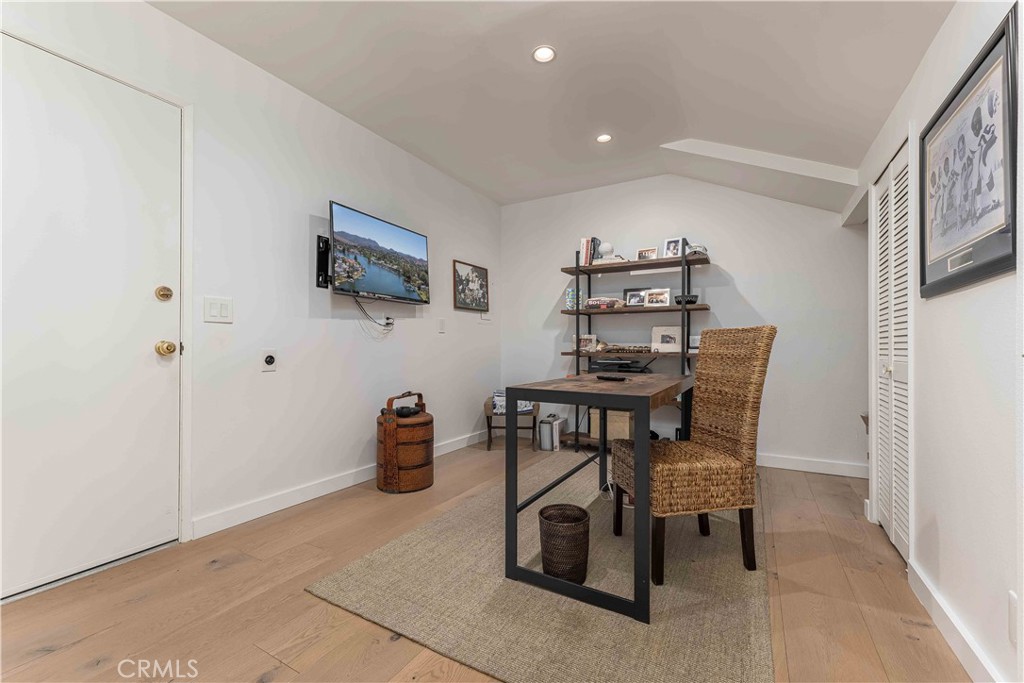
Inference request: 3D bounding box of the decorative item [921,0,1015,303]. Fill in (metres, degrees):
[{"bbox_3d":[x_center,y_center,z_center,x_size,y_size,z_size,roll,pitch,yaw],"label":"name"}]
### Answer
[{"bbox_3d":[1.317,-0.456,1.156,0.032,0.600,0.640,0,-1,32],"label":"decorative item"}]

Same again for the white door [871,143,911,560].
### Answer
[{"bbox_3d":[1.808,0.052,1.869,0.032,1.810,0.580,0,-1,32],"label":"white door"}]

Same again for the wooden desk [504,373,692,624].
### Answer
[{"bbox_3d":[0.513,0.573,1.955,0.565,0.761,1.150,0,-1,31],"label":"wooden desk"}]

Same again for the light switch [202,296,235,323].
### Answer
[{"bbox_3d":[-1.467,-0.155,1.993,0.008,0.127,0.122,0,-1,32],"label":"light switch"}]

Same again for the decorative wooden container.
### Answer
[{"bbox_3d":[-0.733,0.650,2.734,0.385,0.630,0.410,0,-1,0],"label":"decorative wooden container"}]

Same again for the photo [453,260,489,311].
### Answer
[{"bbox_3d":[-0.378,-0.504,3.746,0.025,0.427,0.530,0,-1,32],"label":"photo"}]

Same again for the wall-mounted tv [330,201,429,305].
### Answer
[{"bbox_3d":[-0.858,-0.543,2.694,0.050,0.530,0.925,-2,1,24],"label":"wall-mounted tv"}]

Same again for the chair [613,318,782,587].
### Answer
[{"bbox_3d":[0.788,0.443,1.784,0.570,1.020,0.420,0,-1,-10],"label":"chair"}]

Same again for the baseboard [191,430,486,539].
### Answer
[{"bbox_3d":[-0.831,0.917,3.018,0.014,0.096,2.600,0,-1,32],"label":"baseboard"}]

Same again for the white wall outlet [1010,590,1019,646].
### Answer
[{"bbox_3d":[1.184,0.659,0.930,0.007,0.116,0.071,0,0,32],"label":"white wall outlet"}]

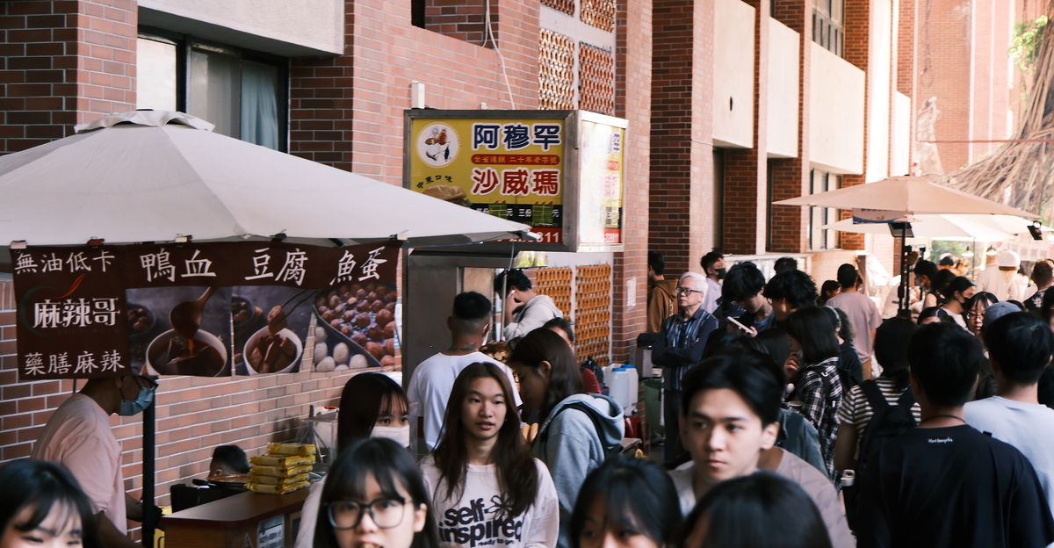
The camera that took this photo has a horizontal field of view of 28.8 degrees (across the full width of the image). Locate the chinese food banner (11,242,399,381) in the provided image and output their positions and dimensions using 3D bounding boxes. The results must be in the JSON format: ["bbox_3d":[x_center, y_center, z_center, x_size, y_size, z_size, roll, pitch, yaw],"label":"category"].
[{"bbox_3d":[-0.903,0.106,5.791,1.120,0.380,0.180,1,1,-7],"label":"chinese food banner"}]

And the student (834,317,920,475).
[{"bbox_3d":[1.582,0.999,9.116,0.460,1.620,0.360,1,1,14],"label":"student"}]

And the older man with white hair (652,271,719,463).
[{"bbox_3d":[1.039,0.835,13.517,0.460,1.700,0.290,1,1,27],"label":"older man with white hair"}]

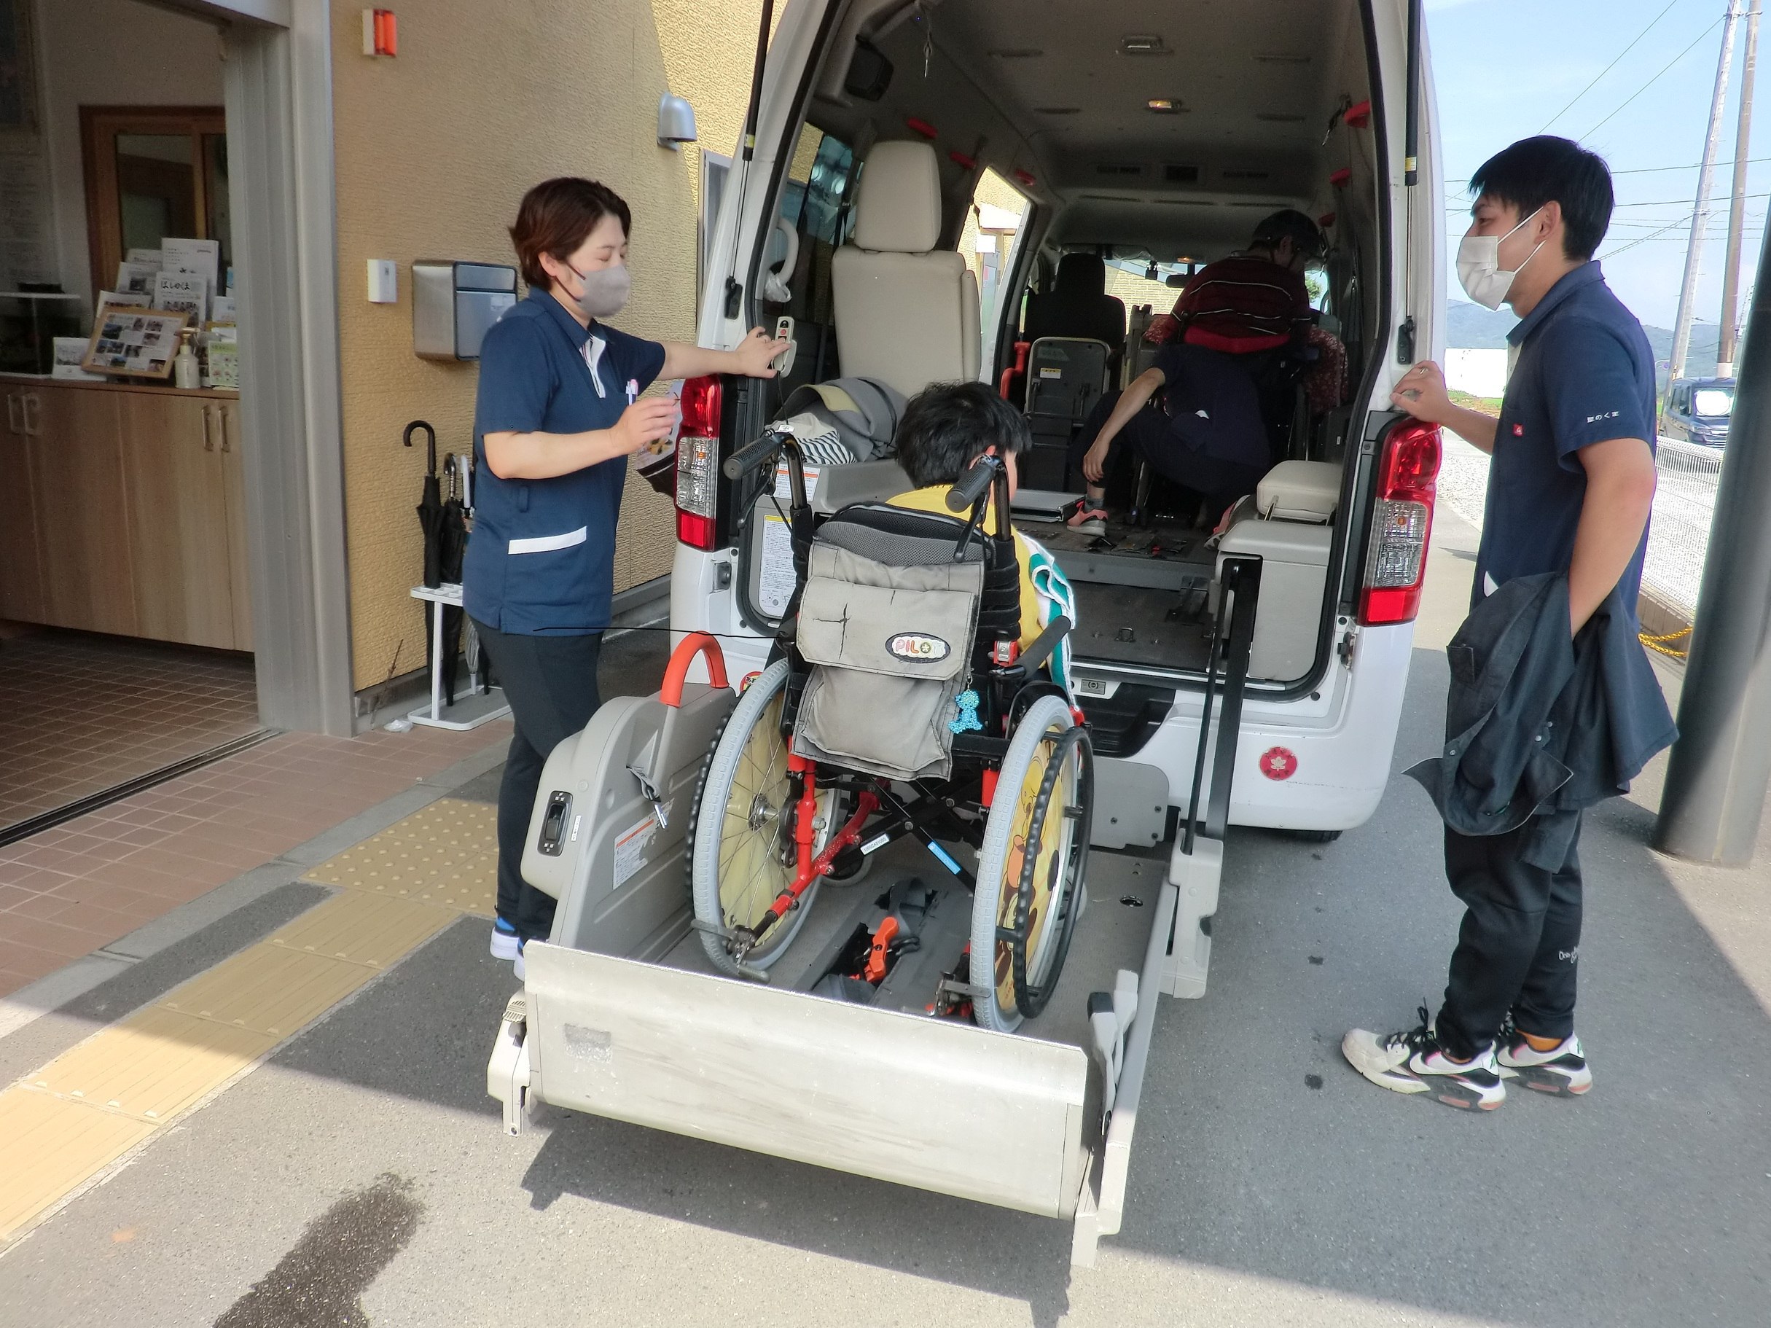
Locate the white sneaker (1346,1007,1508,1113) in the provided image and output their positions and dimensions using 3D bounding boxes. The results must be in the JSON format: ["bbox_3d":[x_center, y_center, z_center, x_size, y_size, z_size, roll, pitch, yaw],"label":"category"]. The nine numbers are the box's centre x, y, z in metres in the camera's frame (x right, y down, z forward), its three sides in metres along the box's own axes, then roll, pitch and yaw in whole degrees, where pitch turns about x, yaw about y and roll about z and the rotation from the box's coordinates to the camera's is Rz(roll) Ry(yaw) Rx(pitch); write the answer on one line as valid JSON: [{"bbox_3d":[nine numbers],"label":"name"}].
[{"bbox_3d":[1.030,0.742,2.531,0.285,0.115,0.108,8,13,22],"label":"white sneaker"}]

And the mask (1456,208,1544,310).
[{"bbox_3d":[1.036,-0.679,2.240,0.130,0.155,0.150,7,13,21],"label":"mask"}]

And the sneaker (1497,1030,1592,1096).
[{"bbox_3d":[1.220,0.737,2.596,0.285,0.115,0.108,8,13,22],"label":"sneaker"}]

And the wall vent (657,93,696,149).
[{"bbox_3d":[-1.004,-2.644,6.482,0.140,0.230,0.190,5,12,12],"label":"wall vent"}]

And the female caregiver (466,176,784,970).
[{"bbox_3d":[-0.565,-0.150,2.780,0.640,1.610,0.560,5,12,11],"label":"female caregiver"}]

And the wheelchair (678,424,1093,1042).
[{"bbox_3d":[0.084,0.077,2.387,0.590,0.940,0.920,7,12,19],"label":"wheelchair"}]

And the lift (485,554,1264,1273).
[{"bbox_3d":[0.085,0.248,2.452,1.020,0.800,1.400,6,12,17],"label":"lift"}]

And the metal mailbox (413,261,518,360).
[{"bbox_3d":[-1.489,-1.240,4.732,0.152,0.315,0.410,5,12,12],"label":"metal mailbox"}]

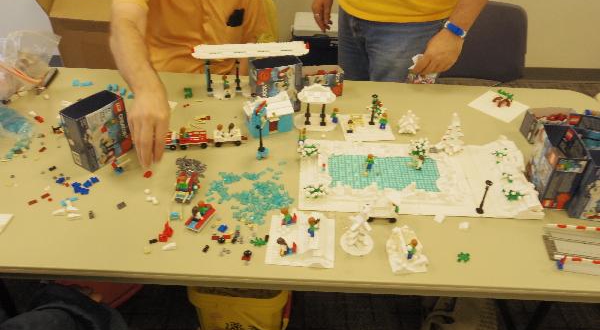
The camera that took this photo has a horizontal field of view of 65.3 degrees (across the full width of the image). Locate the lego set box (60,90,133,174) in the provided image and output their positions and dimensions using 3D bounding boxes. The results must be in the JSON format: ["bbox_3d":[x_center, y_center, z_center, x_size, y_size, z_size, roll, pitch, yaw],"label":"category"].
[{"bbox_3d":[-0.452,-0.075,1.056,0.057,0.140,0.116,25,44,25],"label":"lego set box"}]

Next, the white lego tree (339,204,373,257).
[{"bbox_3d":[0.114,0.111,0.884,0.065,0.105,0.065,2,38,-1],"label":"white lego tree"}]

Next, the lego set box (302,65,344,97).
[{"bbox_3d":[0.061,-0.240,1.345,0.115,0.070,0.056,-4,39,-8],"label":"lego set box"}]

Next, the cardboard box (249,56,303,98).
[{"bbox_3d":[-0.063,-0.206,1.240,0.118,0.141,0.056,-13,41,-18],"label":"cardboard box"}]

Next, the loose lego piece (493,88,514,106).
[{"bbox_3d":[0.582,-0.190,1.340,0.057,0.030,0.054,-25,46,-30],"label":"loose lego piece"}]

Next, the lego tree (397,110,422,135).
[{"bbox_3d":[0.284,-0.119,1.230,0.060,0.055,0.060,2,38,-1],"label":"lego tree"}]

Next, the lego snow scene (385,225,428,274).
[{"bbox_3d":[0.203,0.159,0.876,0.068,0.045,0.076,0,38,-3],"label":"lego snow scene"}]

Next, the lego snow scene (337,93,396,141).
[{"bbox_3d":[0.175,-0.130,1.202,0.128,0.086,0.126,-2,39,-6],"label":"lego snow scene"}]

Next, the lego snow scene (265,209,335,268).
[{"bbox_3d":[0.005,0.124,0.896,0.130,0.060,0.130,4,39,1],"label":"lego snow scene"}]

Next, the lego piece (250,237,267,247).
[{"bbox_3d":[-0.080,0.147,0.907,0.033,0.006,0.025,2,38,-1],"label":"lego piece"}]

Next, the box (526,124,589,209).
[{"bbox_3d":[0.557,0.004,1.018,0.062,0.140,0.122,5,38,4],"label":"box"}]

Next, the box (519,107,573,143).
[{"bbox_3d":[0.657,-0.100,1.216,0.122,0.068,0.064,0,38,-3],"label":"box"}]

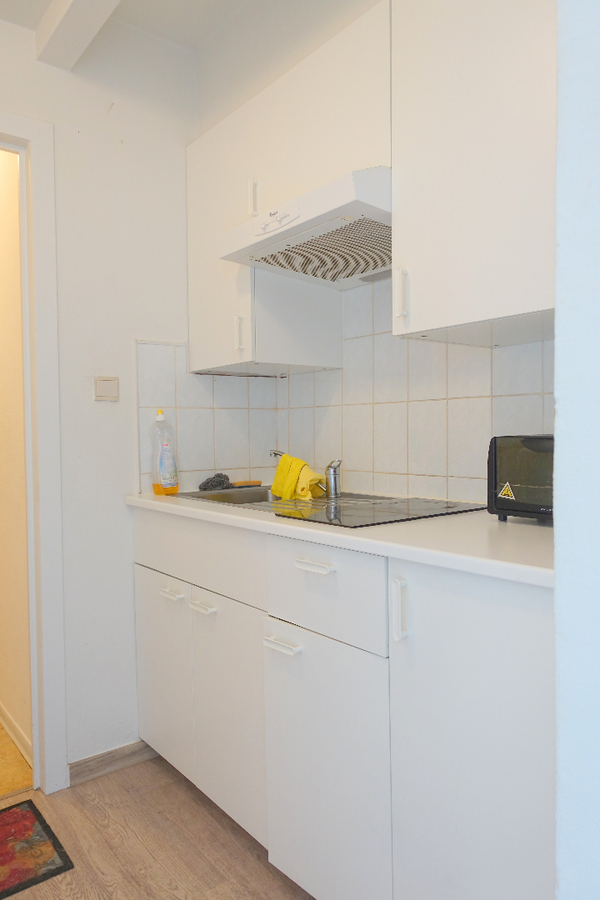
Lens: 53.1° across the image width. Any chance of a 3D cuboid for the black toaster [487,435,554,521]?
[{"bbox_3d":[0.650,0.066,1.351,0.245,0.207,0.370,-2,2,-40],"label":"black toaster"}]

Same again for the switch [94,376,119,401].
[{"bbox_3d":[-0.633,-0.200,1.975,0.080,0.079,0.014,-2,2,-40],"label":"switch"}]

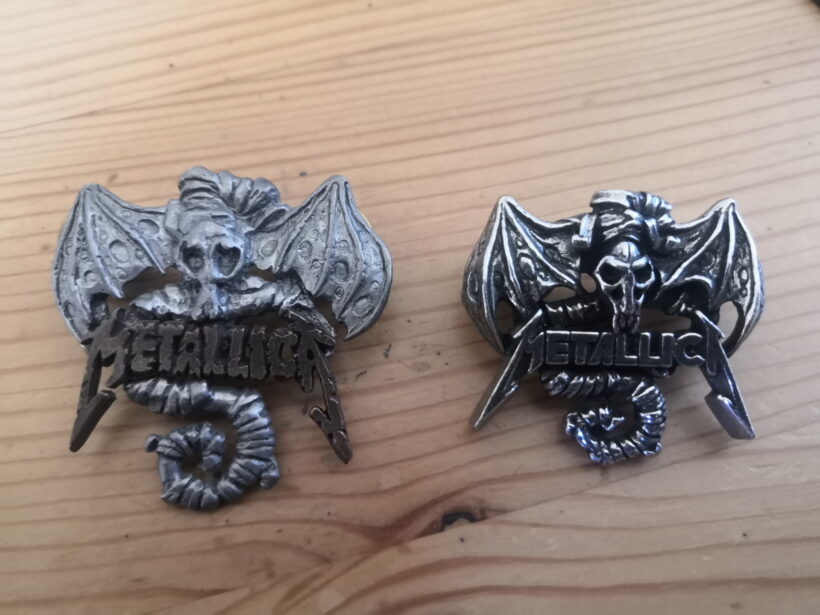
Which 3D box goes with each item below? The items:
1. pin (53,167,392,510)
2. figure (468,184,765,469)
[{"bbox_3d":[-0.029,0.001,0.095,0.052,0.014,0.056,-1,62,-1],"label":"pin"},{"bbox_3d":[0.031,0.001,0.095,0.046,0.014,0.045,1,62,1],"label":"figure"}]

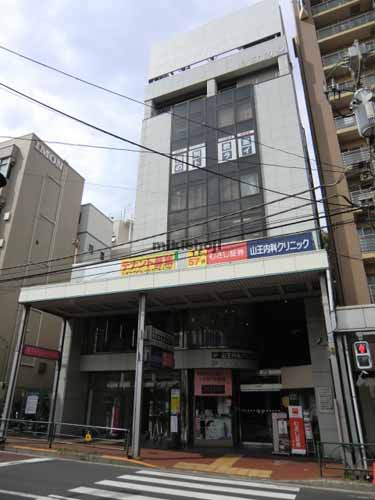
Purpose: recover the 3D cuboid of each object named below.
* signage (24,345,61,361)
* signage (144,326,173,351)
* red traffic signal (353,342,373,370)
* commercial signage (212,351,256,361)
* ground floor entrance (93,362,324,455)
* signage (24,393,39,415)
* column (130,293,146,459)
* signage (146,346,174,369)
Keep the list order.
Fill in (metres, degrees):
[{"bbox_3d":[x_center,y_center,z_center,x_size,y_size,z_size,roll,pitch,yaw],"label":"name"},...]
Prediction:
[{"bbox_3d":[-9.035,6.520,21.684,0.200,0.630,3.150,-8,-24,21],"label":"signage"},{"bbox_3d":[-1.246,4.035,15.642,0.370,0.750,2.250,-8,-24,21],"label":"signage"},{"bbox_3d":[5.283,3.185,10.456,0.390,0.780,0.220,-8,-24,21],"label":"red traffic signal"},{"bbox_3d":[2.052,4.717,15.473,1.980,0.330,0.100,-8,-24,21],"label":"commercial signage"},{"bbox_3d":[0.143,7.071,15.797,10.575,3.300,1.300,-8,-24,21],"label":"ground floor entrance"},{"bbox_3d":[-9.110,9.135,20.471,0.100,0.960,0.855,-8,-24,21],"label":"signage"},{"bbox_3d":[-1.895,4.719,13.811,0.220,6.135,0.220,-8,-24,21],"label":"column"},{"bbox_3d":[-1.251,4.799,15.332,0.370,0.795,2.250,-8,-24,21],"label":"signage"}]

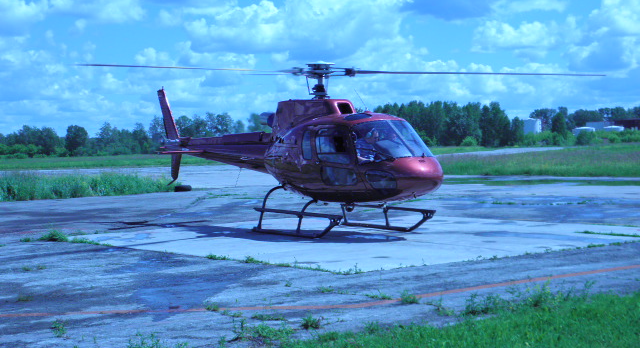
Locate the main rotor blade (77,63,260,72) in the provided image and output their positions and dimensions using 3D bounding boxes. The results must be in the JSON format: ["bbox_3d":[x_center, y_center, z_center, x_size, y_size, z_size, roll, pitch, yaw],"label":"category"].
[{"bbox_3d":[-2.233,-1.750,15.321,0.350,0.080,4.200,2,5,42],"label":"main rotor blade"}]

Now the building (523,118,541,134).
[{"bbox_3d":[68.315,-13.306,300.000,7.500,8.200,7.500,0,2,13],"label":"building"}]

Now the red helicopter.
[{"bbox_3d":[-1.603,-0.579,18.757,9.200,3.250,11.400,-1,2,-36],"label":"red helicopter"}]

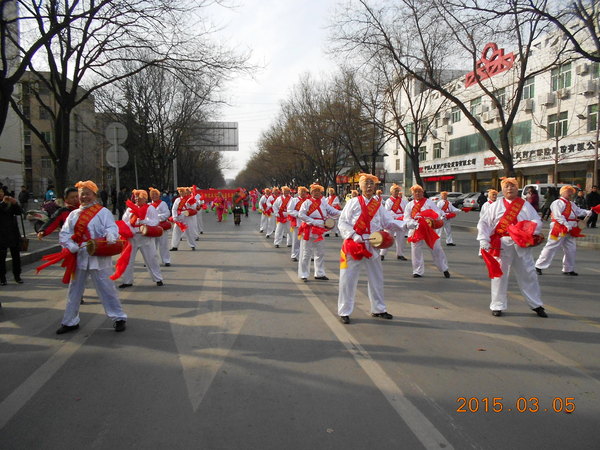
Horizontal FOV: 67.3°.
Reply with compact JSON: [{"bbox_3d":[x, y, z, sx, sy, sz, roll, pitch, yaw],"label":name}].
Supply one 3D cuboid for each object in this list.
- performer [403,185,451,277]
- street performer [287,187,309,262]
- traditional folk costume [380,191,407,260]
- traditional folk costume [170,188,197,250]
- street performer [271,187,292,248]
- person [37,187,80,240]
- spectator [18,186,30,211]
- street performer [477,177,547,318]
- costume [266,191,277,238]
[{"bbox_3d":[2.354,0.192,8.386,0.800,1.410,0.550,1,4,12],"label":"performer"},{"bbox_3d":[-0.011,-0.023,10.200,0.580,1.675,0.450,-2,4,-17],"label":"street performer"},{"bbox_3d":[2.095,0.050,10.100,0.620,1.445,0.450,-1,4,-11],"label":"traditional folk costume"},{"bbox_3d":[-3.126,-0.047,12.200,0.680,1.448,0.450,-1,4,-6],"label":"traditional folk costume"},{"bbox_3d":[-0.472,-0.225,12.700,0.560,1.719,0.450,-2,4,-17],"label":"street performer"},{"bbox_3d":[-3.264,0.273,6.300,0.800,1.594,0.500,-2,4,-17],"label":"person"},{"bbox_3d":[-13.711,-1.090,22.480,0.450,1.700,0.550,2,5,30],"label":"spectator"},{"bbox_3d":[2.674,0.263,5.734,0.800,1.710,0.550,1,4,14],"label":"street performer"},{"bbox_3d":[-0.964,-0.455,16.100,0.530,1.733,0.450,-2,4,-17],"label":"costume"}]

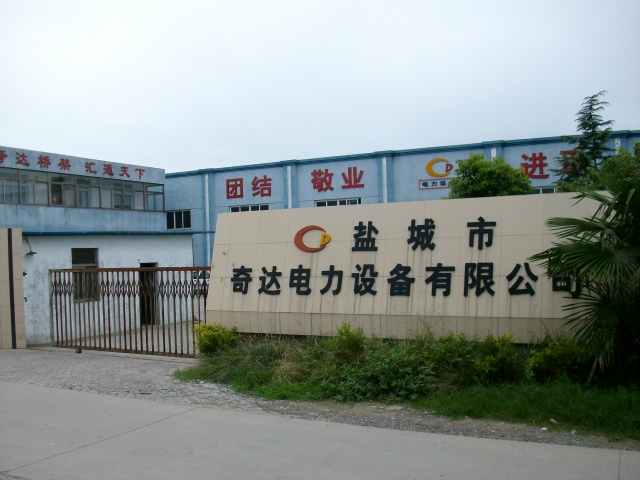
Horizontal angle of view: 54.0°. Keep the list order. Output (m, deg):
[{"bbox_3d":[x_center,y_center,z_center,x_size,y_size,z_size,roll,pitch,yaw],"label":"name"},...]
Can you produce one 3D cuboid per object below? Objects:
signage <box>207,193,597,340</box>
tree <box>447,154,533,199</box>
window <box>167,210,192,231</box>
[{"bbox_3d":[1.266,0.532,10.899,7.280,2.340,0.780,-2,0,25],"label":"signage"},{"bbox_3d":[4.783,-0.131,17.483,2.600,4.500,2.600,-2,0,25],"label":"tree"},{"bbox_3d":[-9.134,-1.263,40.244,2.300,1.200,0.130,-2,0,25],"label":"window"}]

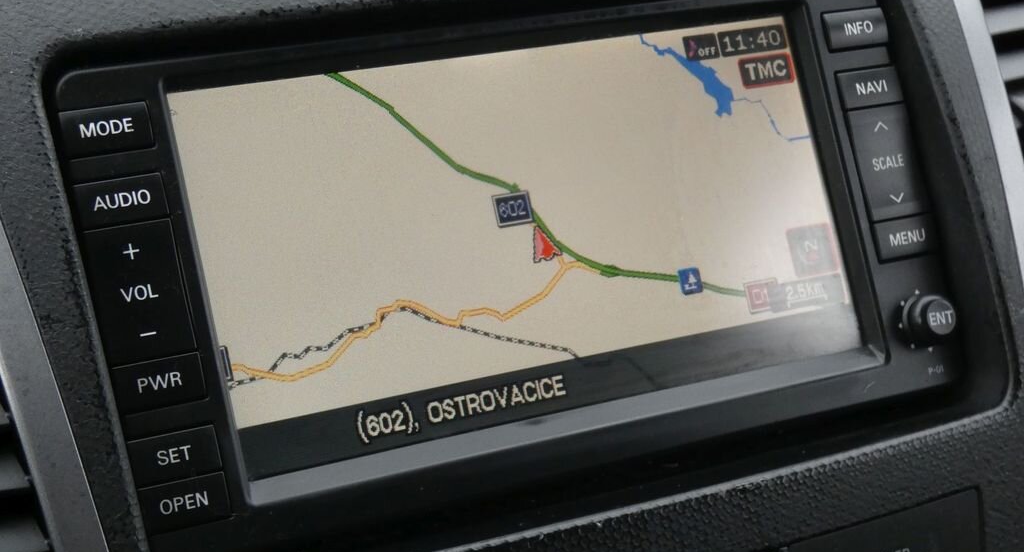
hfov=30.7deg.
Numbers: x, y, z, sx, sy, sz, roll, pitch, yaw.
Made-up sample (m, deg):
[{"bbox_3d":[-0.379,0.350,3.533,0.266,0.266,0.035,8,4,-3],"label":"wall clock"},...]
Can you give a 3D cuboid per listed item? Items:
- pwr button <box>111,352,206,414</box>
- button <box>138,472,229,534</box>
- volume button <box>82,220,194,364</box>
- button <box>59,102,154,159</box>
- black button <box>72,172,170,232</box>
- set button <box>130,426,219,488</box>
[{"bbox_3d":[-0.070,0.022,0.369,0.018,0.009,0.004,-10,-5,-25],"label":"pwr button"},{"bbox_3d":[-0.065,0.045,0.367,0.018,0.009,0.004,-10,-5,-25],"label":"button"},{"bbox_3d":[-0.074,0.003,0.371,0.018,0.027,0.004,-10,-5,-25],"label":"volume button"},{"bbox_3d":[-0.082,-0.029,0.374,0.018,0.009,0.004,-10,-5,-25],"label":"button"},{"bbox_3d":[-0.078,-0.015,0.373,0.018,0.009,0.004,-10,-5,-25],"label":"black button"},{"bbox_3d":[-0.067,0.036,0.368,0.018,0.008,0.004,-10,-5,-25],"label":"set button"}]

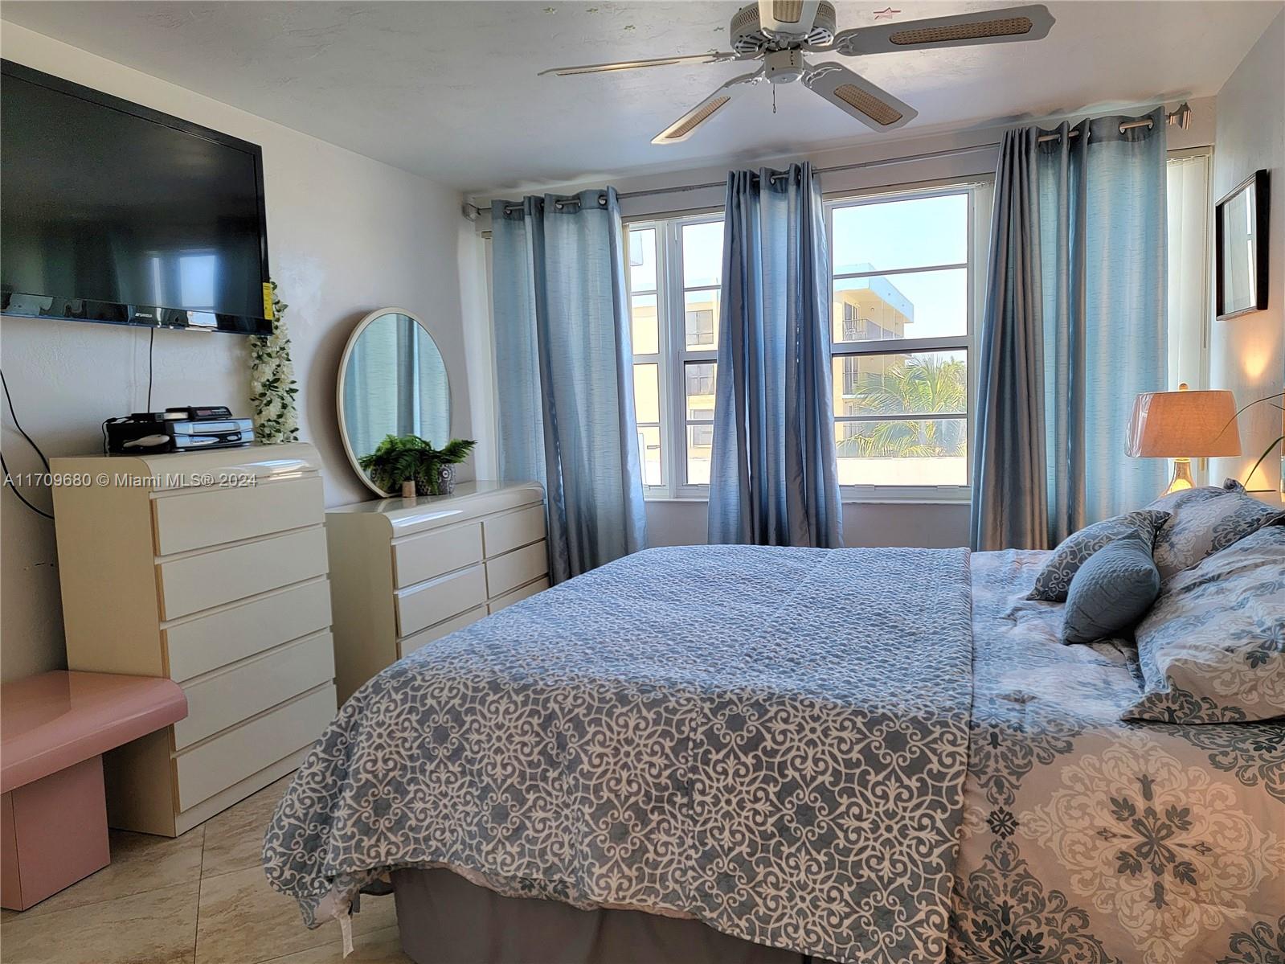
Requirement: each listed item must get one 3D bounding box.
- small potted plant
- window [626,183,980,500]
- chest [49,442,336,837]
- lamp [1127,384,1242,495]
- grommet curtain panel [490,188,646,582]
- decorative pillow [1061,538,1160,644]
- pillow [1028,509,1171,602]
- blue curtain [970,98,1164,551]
[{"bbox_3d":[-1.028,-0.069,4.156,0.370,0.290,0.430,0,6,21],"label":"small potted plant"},{"bbox_3d":[0.718,-0.635,4.426,1.800,1.480,0.100,0,6,21],"label":"window"},{"bbox_3d":[-1.489,0.467,3.068,0.405,1.152,0.737,0,6,21],"label":"chest"},{"bbox_3d":[1.907,-0.046,3.159,0.320,0.600,0.320,0,6,21],"label":"lamp"},{"bbox_3d":[-0.401,-0.385,4.753,0.870,2.220,0.140,0,6,21],"label":"grommet curtain panel"},{"bbox_3d":[1.198,0.274,2.281,0.300,0.150,0.330,-47,-17,25],"label":"decorative pillow"},{"bbox_3d":[1.364,0.206,2.684,0.420,0.160,0.410,-42,-15,26],"label":"pillow"},{"bbox_3d":[1.829,-0.408,3.893,0.800,2.230,0.140,0,6,21],"label":"blue curtain"}]

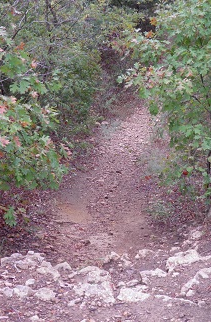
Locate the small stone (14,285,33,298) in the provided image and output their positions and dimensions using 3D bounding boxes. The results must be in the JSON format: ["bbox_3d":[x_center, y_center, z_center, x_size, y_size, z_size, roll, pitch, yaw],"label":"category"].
[{"bbox_3d":[-0.621,0.988,4.600,0.151,0.095,0.130,0,13,0],"label":"small stone"}]

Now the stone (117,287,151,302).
[{"bbox_3d":[0.210,1.000,4.550,0.240,0.090,0.175,0,13,0],"label":"stone"}]

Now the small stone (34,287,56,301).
[{"bbox_3d":[-0.457,0.993,4.550,0.165,0.090,0.140,0,13,0],"label":"small stone"}]

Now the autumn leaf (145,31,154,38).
[{"bbox_3d":[0.493,-1.416,6.800,0.090,0.080,0.045,1,15,4],"label":"autumn leaf"}]

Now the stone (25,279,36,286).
[{"bbox_3d":[-0.587,0.950,4.750,0.078,0.055,0.070,0,13,0],"label":"stone"}]

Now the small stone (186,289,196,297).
[{"bbox_3d":[0.637,0.985,4.550,0.075,0.055,0.068,0,13,0],"label":"small stone"}]

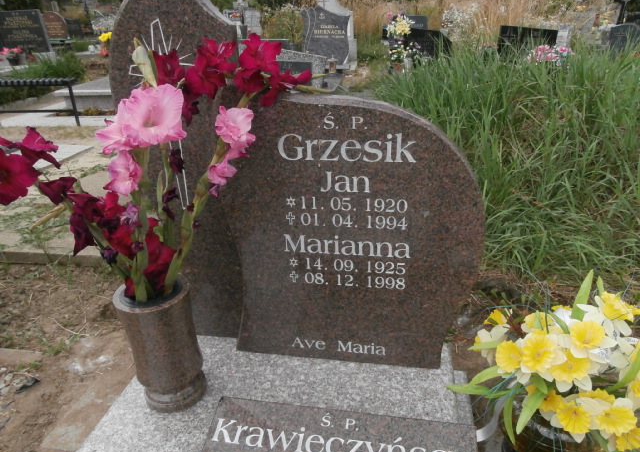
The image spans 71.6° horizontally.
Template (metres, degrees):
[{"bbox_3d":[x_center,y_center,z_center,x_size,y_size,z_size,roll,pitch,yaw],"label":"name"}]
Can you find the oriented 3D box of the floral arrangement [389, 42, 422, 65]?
[{"bbox_3d":[1.137,-2.287,5.900,0.420,0.310,0.320,5,26,15],"label":"floral arrangement"}]

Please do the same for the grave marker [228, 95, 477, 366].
[{"bbox_3d":[0.074,0.027,1.149,0.650,0.725,0.106,2,24,10],"label":"grave marker"}]

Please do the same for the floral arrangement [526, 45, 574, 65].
[{"bbox_3d":[2.909,-2.158,5.600,0.570,0.280,0.360,11,28,27],"label":"floral arrangement"}]

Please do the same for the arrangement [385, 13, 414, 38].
[{"bbox_3d":[1.057,-2.659,5.900,0.380,0.360,0.320,5,26,15],"label":"arrangement"}]

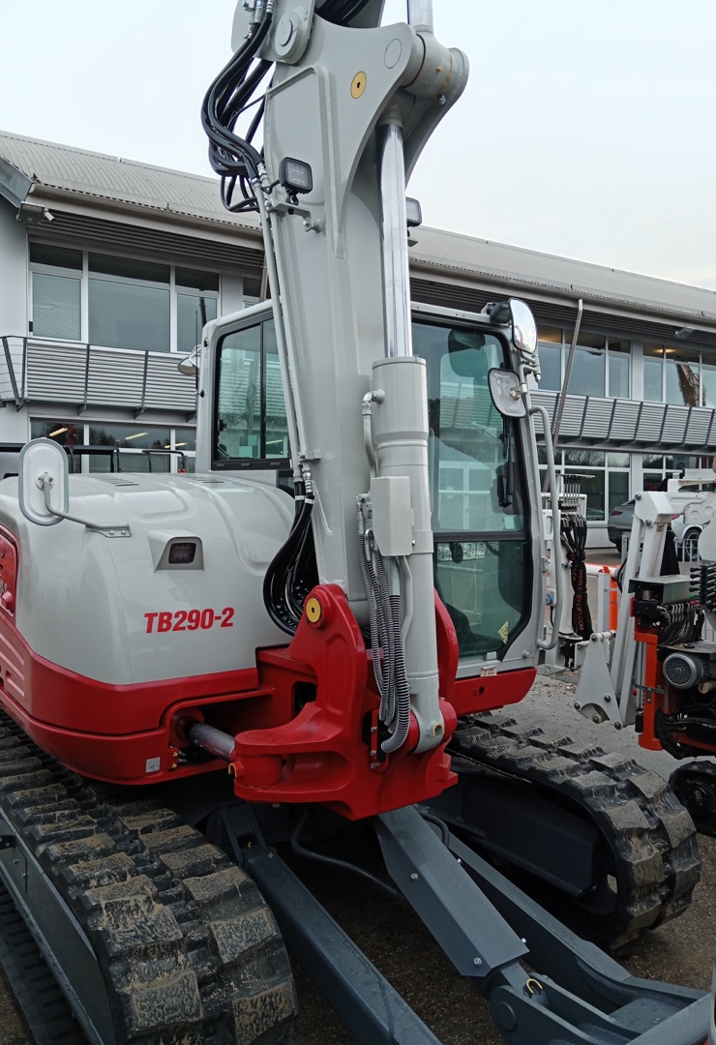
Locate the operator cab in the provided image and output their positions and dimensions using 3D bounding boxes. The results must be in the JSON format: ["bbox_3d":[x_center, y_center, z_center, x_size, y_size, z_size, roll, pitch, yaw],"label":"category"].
[{"bbox_3d":[-0.012,-0.194,3.943,1.000,1.625,1.480,0,3,-35],"label":"operator cab"}]

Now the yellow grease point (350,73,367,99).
[{"bbox_3d":[0.002,-1.410,2.630,0.020,0.083,0.083,-1,3,-39],"label":"yellow grease point"}]

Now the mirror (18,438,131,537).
[{"bbox_3d":[-0.890,-0.108,2.570,0.300,0.300,0.190,1,2,-7],"label":"mirror"}]

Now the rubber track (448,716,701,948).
[{"bbox_3d":[0.285,1.225,4.099,0.450,0.650,2.860,0,3,-35],"label":"rubber track"}]

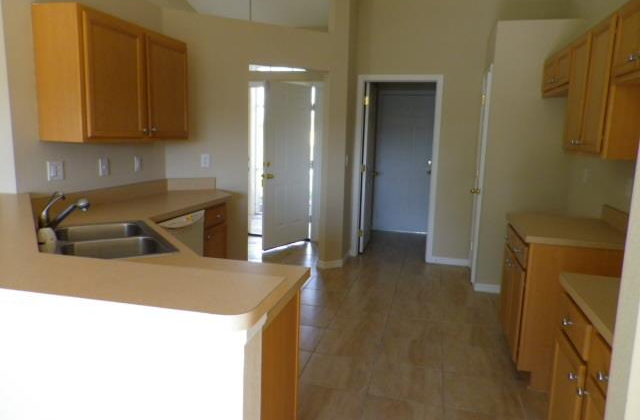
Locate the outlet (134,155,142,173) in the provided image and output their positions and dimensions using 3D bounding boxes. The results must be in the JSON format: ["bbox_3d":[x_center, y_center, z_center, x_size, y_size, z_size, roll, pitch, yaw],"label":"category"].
[{"bbox_3d":[-1.452,-0.368,3.698,0.012,0.117,0.075,4,9,13],"label":"outlet"}]

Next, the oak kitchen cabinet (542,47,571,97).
[{"bbox_3d":[1.987,-1.065,3.584,0.320,0.310,0.840,4,9,13],"label":"oak kitchen cabinet"}]

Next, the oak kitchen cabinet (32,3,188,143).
[{"bbox_3d":[-1.356,-0.869,3.216,0.320,0.765,1.170,4,9,14],"label":"oak kitchen cabinet"}]

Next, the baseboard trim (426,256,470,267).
[{"bbox_3d":[1.494,0.597,5.337,0.430,0.080,0.015,4,9,13],"label":"baseboard trim"}]

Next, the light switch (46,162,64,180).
[{"bbox_3d":[-1.653,-0.243,2.891,0.012,0.117,0.117,4,9,13],"label":"light switch"}]

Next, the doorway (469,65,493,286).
[{"bbox_3d":[1.654,-0.323,4.652,0.130,2.100,0.750,4,9,14],"label":"doorway"}]

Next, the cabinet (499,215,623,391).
[{"bbox_3d":[1.510,0.556,2.872,0.635,0.914,0.780,4,9,14],"label":"cabinet"}]

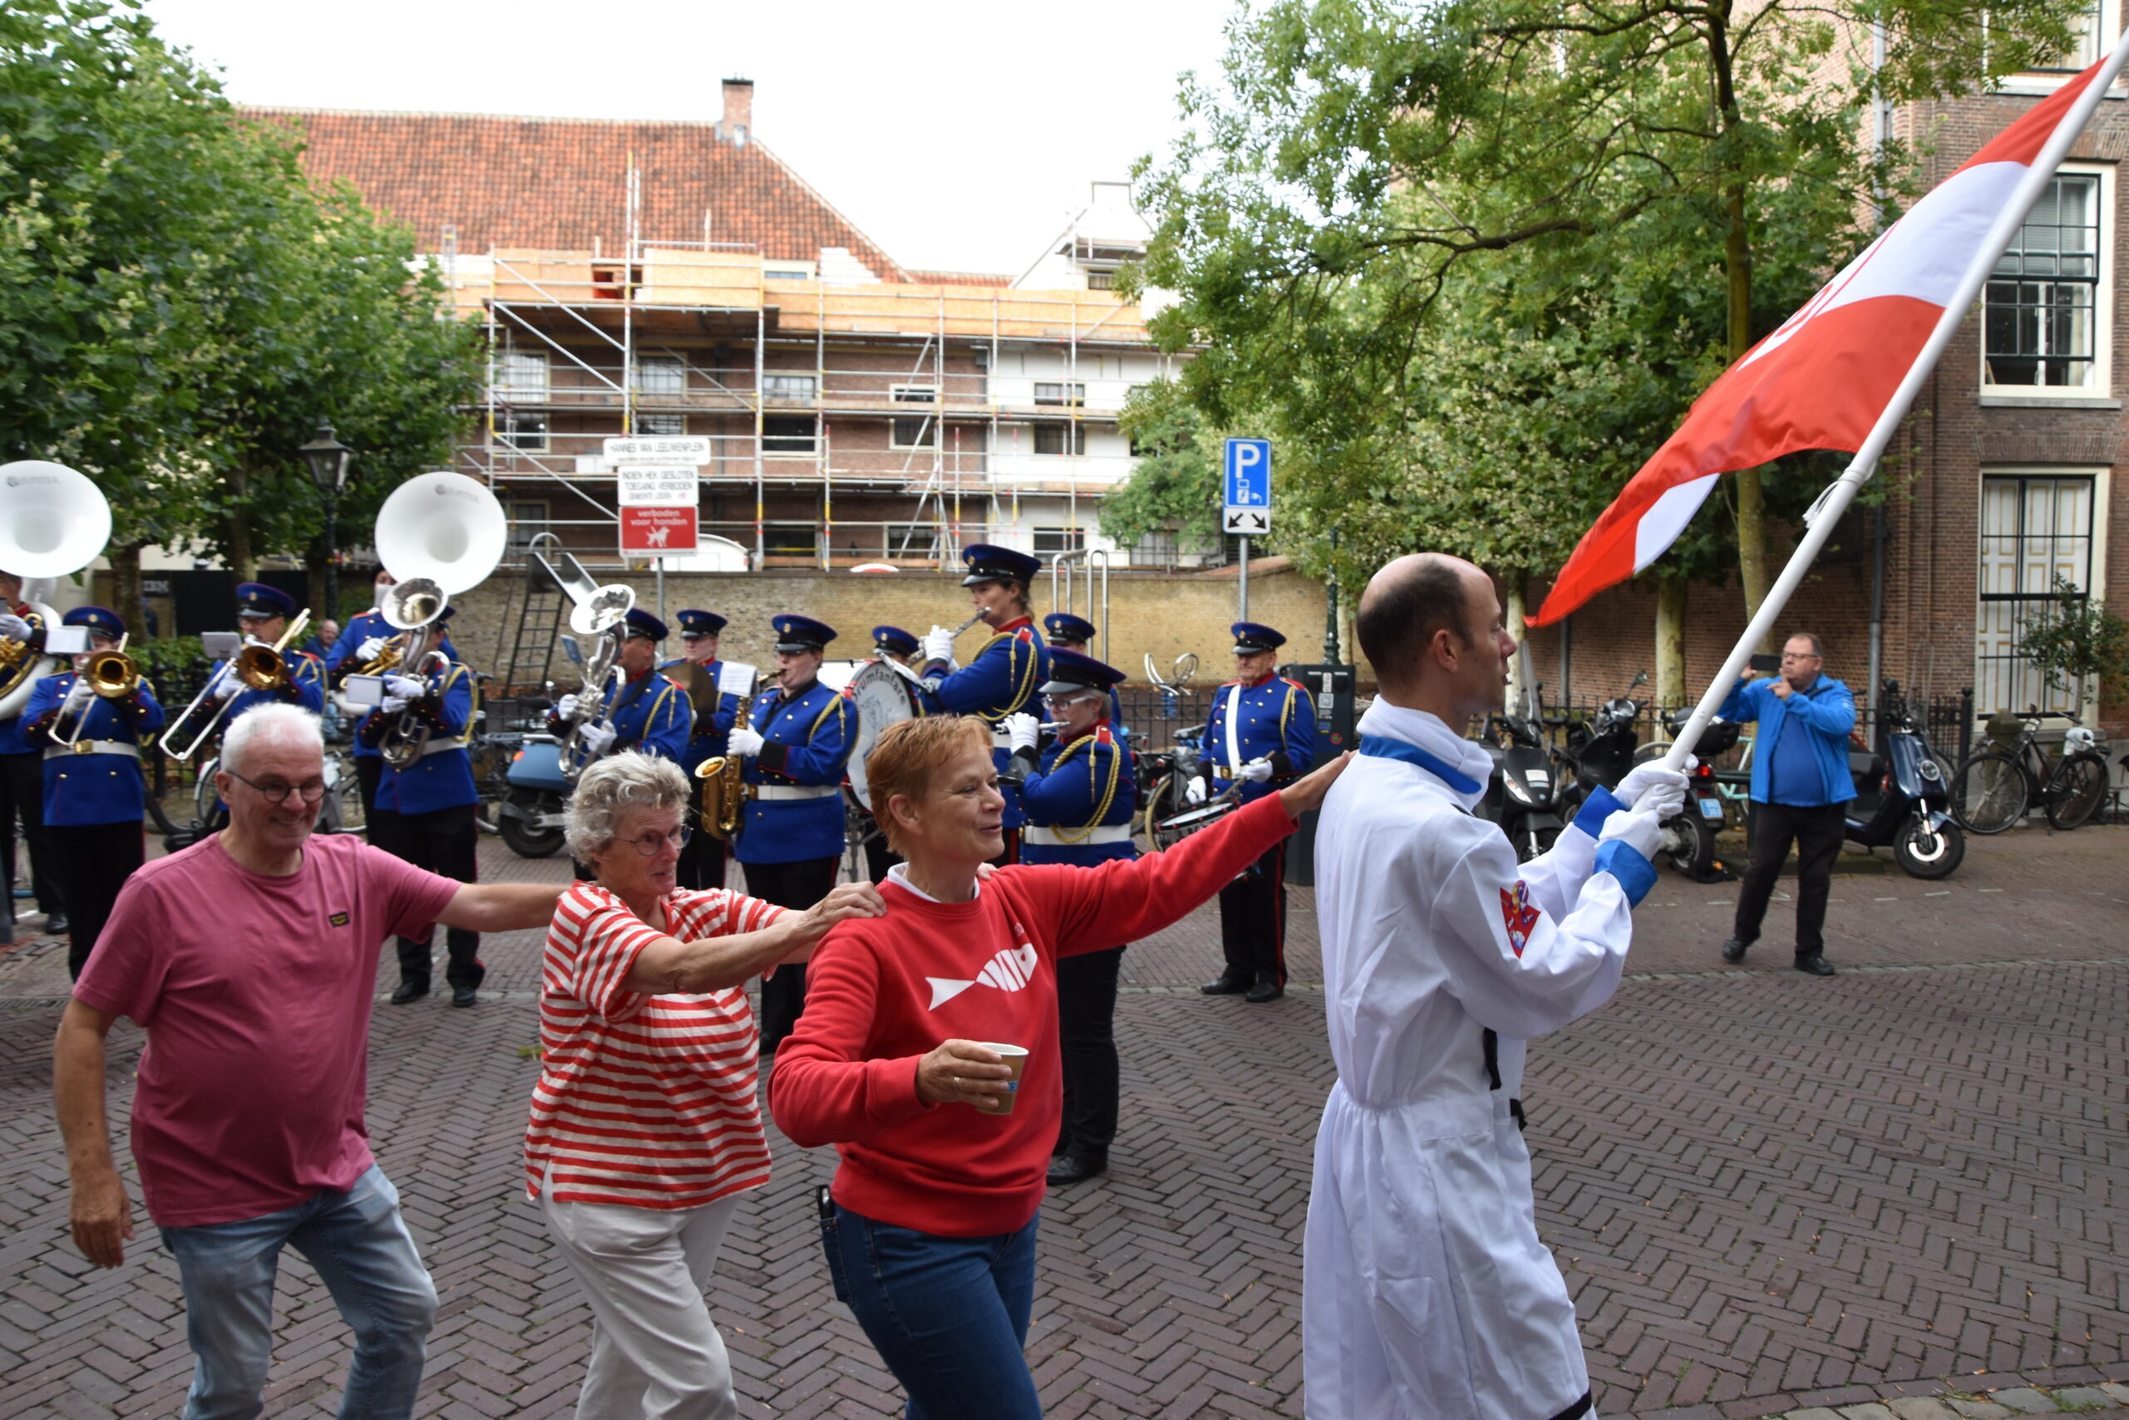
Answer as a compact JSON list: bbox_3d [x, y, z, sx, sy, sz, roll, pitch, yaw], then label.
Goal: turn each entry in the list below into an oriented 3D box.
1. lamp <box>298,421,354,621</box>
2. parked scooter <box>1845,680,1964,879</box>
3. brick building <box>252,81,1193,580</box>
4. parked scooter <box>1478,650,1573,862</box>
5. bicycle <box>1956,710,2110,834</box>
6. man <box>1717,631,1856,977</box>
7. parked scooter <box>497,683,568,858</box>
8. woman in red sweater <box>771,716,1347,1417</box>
[{"bbox_3d":[-6.996,-0.887,15.076,0.500,3.680,0.500,0,3,-8],"label":"lamp"},{"bbox_3d":[5.848,0.478,11.834,0.700,1.360,1.800,0,3,-12],"label":"parked scooter"},{"bbox_3d":[-10.462,-9.030,46.634,27.000,17.000,12.000,0,3,-7],"label":"brick building"},{"bbox_3d":[3.149,0.359,11.879,0.700,1.570,1.750,0,3,-12],"label":"parked scooter"},{"bbox_3d":[8.498,0.515,14.087,1.800,1.100,0.600,-1,3,-16],"label":"bicycle"},{"bbox_3d":[3.688,0.463,8.179,0.680,1.710,0.500,2,3,34],"label":"man"},{"bbox_3d":[-3.252,0.500,11.836,1.780,1.240,0.700,-1,3,-20],"label":"parked scooter"},{"bbox_3d":[-0.023,0.785,2.399,0.540,1.570,0.850,-2,4,-45],"label":"woman in red sweater"}]

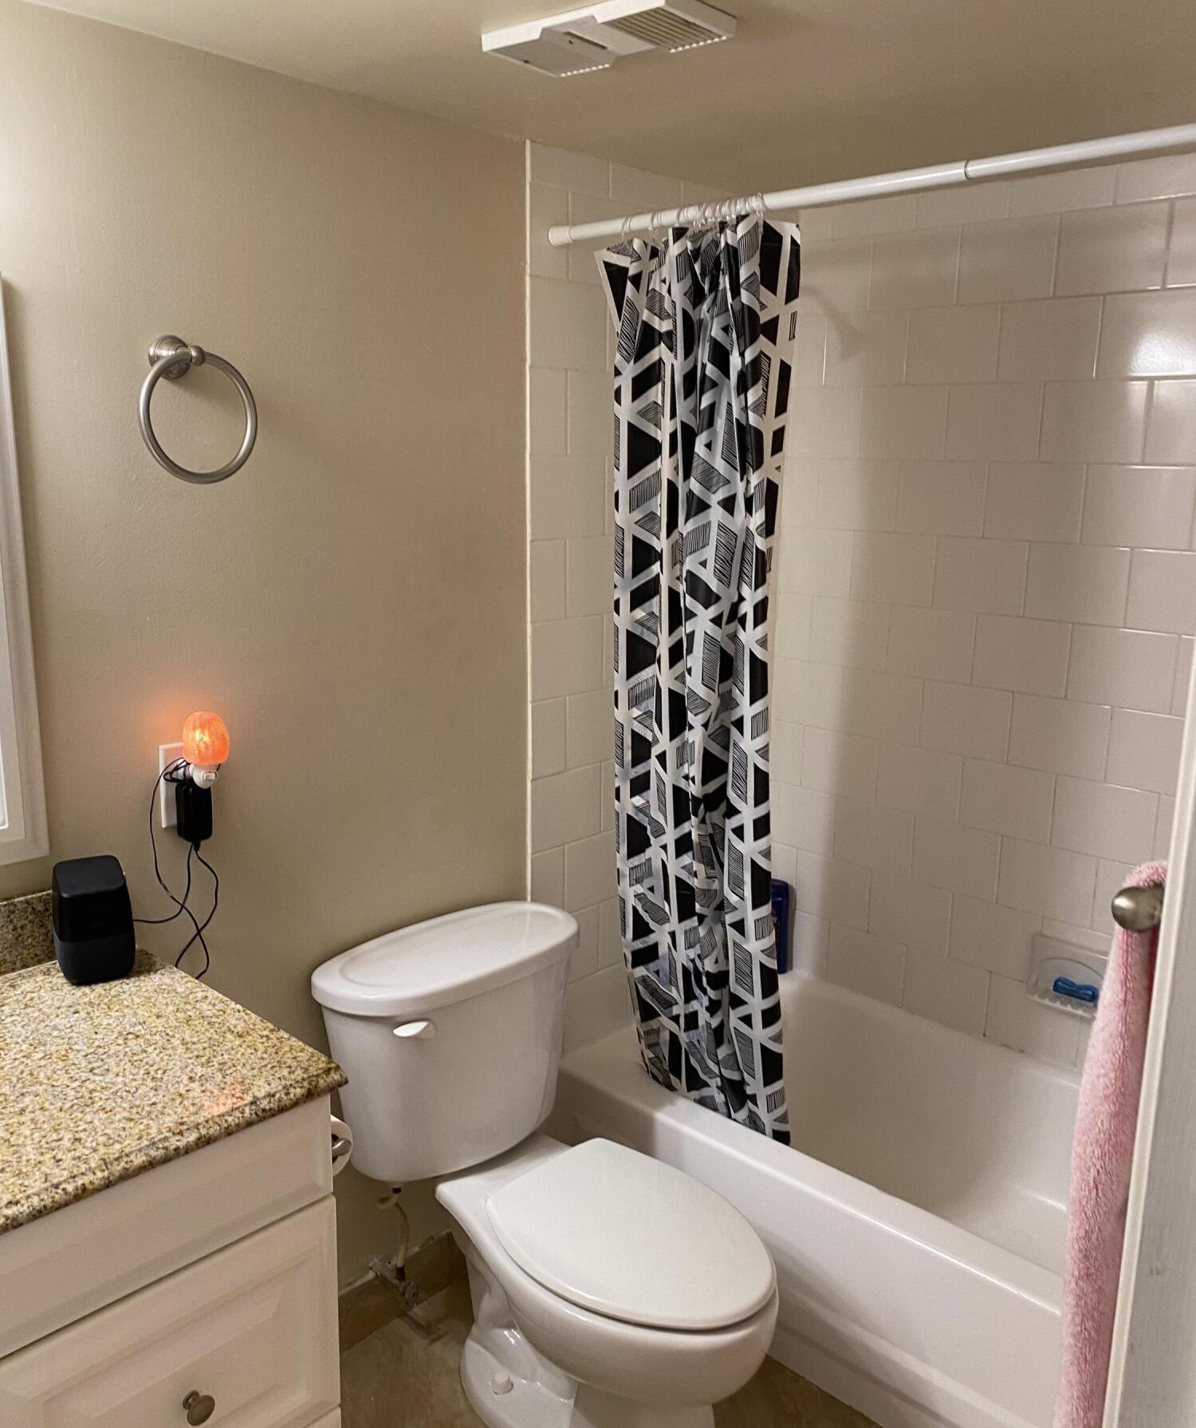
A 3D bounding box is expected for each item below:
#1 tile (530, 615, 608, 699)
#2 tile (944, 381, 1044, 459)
[{"bbox_3d":[-0.064,-0.110,2.352,0.010,0.152,0.200,12,17,42],"label":"tile"},{"bbox_3d":[0.800,-0.590,2.424,0.200,0.152,0.010,12,17,42],"label":"tile"}]

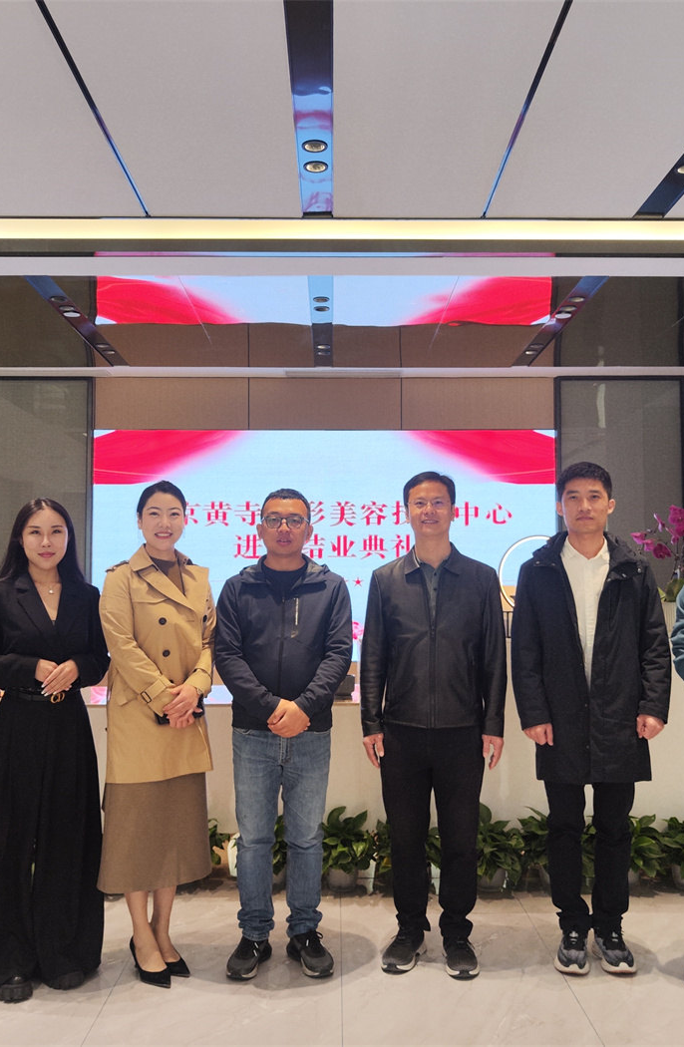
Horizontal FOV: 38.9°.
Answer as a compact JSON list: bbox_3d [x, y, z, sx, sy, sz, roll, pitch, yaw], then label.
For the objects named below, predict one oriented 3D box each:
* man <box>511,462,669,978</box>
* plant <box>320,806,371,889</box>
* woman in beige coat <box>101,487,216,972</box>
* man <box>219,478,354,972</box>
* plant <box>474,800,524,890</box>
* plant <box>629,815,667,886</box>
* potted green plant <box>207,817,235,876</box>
[{"bbox_3d":[0.907,0.667,3.532,0.570,1.778,0.340,-1,-4,10],"label":"man"},{"bbox_3d":[0.012,1.426,4.258,0.240,0.346,0.250,0,-3,0],"label":"plant"},{"bbox_3d":[-0.653,0.698,3.418,0.430,1.701,0.350,2,-4,-28],"label":"woman in beige coat"},{"bbox_3d":[-0.210,0.714,3.482,0.494,1.674,0.340,0,-3,0],"label":"man"},{"bbox_3d":[0.672,1.421,4.258,0.254,0.356,0.250,0,-3,0],"label":"plant"},{"bbox_3d":[1.328,1.453,4.301,0.237,0.298,0.240,0,-3,0],"label":"plant"},{"bbox_3d":[-0.546,1.459,4.324,0.209,0.288,0.220,0,-3,0],"label":"potted green plant"}]

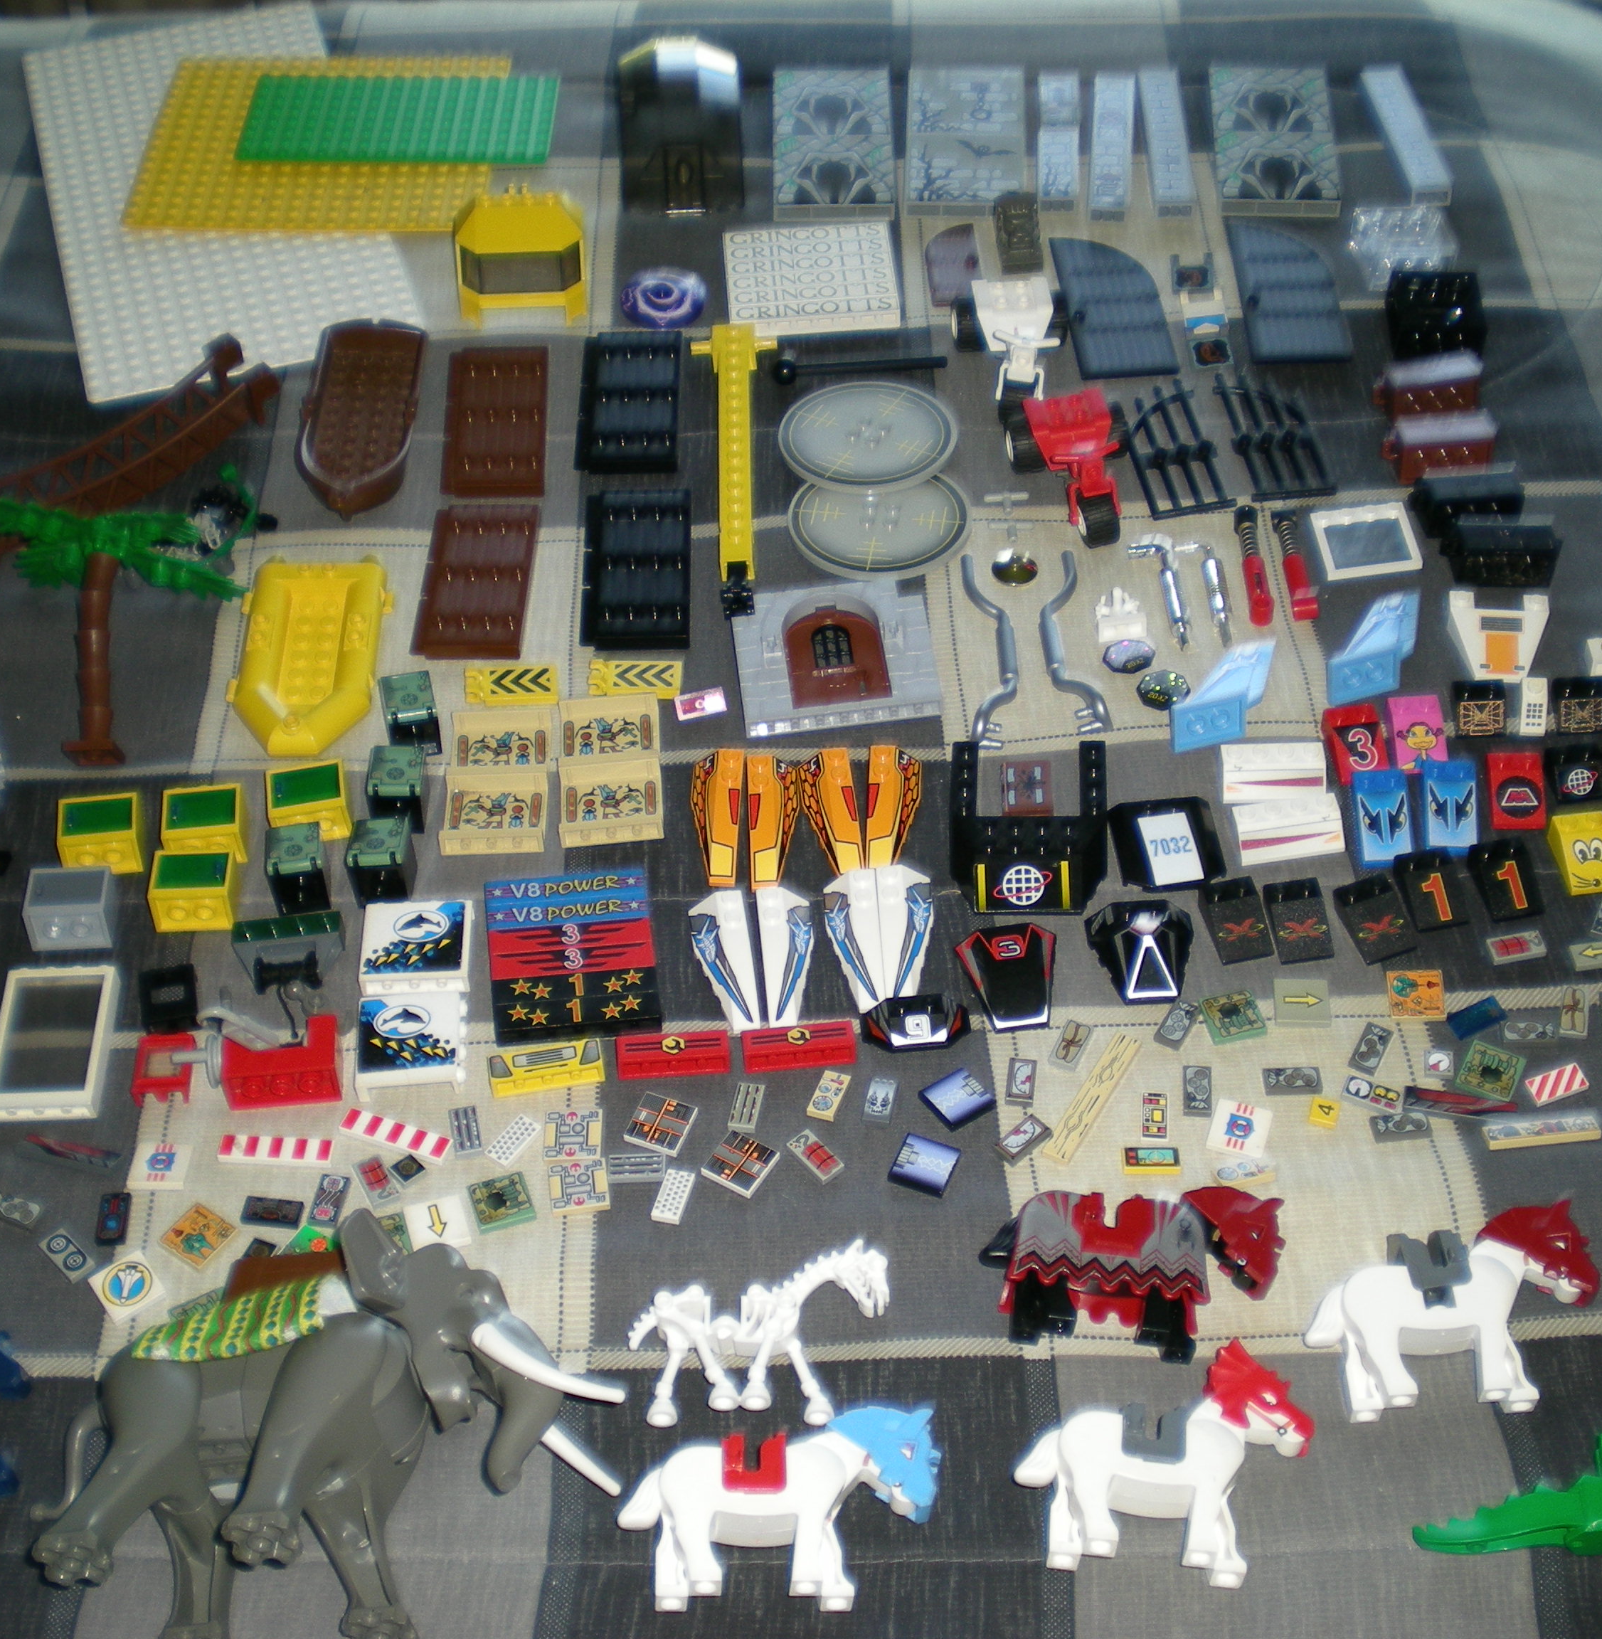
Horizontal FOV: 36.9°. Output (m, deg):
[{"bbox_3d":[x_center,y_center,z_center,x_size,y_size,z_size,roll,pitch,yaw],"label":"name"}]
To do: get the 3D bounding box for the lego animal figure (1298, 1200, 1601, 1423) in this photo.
[{"bbox_3d":[0.172,0.128,0.634,0.081,0.017,0.061,0,49,1],"label":"lego animal figure"}]

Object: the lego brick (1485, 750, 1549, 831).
[{"bbox_3d":[0.225,-0.009,0.752,0.016,0.011,0.024,1,48,3],"label":"lego brick"}]

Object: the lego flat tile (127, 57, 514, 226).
[{"bbox_3d":[-0.200,-0.283,1.003,0.144,0.004,0.127,0,49,0],"label":"lego flat tile"}]

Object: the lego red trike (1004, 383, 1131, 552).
[{"bbox_3d":[0.101,-0.124,0.844,0.045,0.029,0.066,-8,50,-7],"label":"lego red trike"}]

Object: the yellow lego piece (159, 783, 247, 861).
[{"bbox_3d":[-0.187,0.003,0.756,0.024,0.016,0.019,-7,49,-3],"label":"yellow lego piece"}]

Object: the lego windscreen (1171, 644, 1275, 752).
[{"bbox_3d":[0.140,-0.044,0.790,0.049,0.016,0.036,-11,40,-9],"label":"lego windscreen"}]

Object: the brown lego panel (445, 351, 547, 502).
[{"bbox_3d":[-0.112,-0.147,0.884,0.037,0.005,0.073,-2,53,-1],"label":"brown lego panel"}]

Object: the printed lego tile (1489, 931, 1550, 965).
[{"bbox_3d":[0.217,0.039,0.726,0.016,0.003,0.008,-8,50,-7],"label":"printed lego tile"}]

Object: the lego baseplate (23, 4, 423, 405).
[{"bbox_3d":[-0.243,-0.261,0.988,0.128,0.004,0.256,-14,50,-10],"label":"lego baseplate"}]

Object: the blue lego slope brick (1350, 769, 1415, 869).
[{"bbox_3d":[0.183,-0.001,0.752,0.016,0.011,0.032,-1,47,3],"label":"blue lego slope brick"}]

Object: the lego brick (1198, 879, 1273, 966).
[{"bbox_3d":[0.133,0.030,0.731,0.016,0.011,0.024,-10,50,-8],"label":"lego brick"}]

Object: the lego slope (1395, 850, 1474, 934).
[{"bbox_3d":[0.195,0.021,0.739,0.016,0.011,0.024,-8,50,-7],"label":"lego slope"}]

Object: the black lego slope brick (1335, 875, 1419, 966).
[{"bbox_3d":[0.173,0.030,0.722,0.016,0.011,0.024,-17,49,-10],"label":"black lego slope brick"}]

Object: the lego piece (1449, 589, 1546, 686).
[{"bbox_3d":[0.234,-0.061,0.802,0.032,0.011,0.032,4,49,4],"label":"lego piece"}]

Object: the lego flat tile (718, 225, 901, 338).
[{"bbox_3d":[0.004,-0.209,0.928,0.064,0.007,0.052,-4,49,-1],"label":"lego flat tile"}]

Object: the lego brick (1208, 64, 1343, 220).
[{"bbox_3d":[0.196,-0.282,0.997,0.048,0.008,0.097,2,49,3],"label":"lego brick"}]

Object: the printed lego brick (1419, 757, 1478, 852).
[{"bbox_3d":[0.204,-0.004,0.753,0.016,0.011,0.032,3,49,3],"label":"printed lego brick"}]

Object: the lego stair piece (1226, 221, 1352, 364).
[{"bbox_3d":[0.186,-0.201,0.914,0.036,0.006,0.080,-2,49,1],"label":"lego stair piece"}]

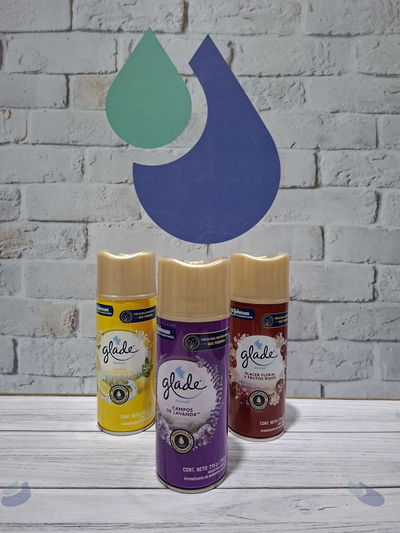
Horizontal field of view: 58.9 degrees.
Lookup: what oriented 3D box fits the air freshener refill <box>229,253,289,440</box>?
[{"bbox_3d":[0.059,0.076,0.359,0.059,0.179,0.059,2,6,10],"label":"air freshener refill"}]

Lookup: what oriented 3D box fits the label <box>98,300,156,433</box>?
[{"bbox_3d":[-0.075,0.094,0.368,0.059,0.131,0.059,1,6,3],"label":"label"}]

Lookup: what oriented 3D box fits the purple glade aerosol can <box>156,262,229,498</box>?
[{"bbox_3d":[-0.005,0.082,0.290,0.059,0.179,0.059,1,6,0],"label":"purple glade aerosol can"}]

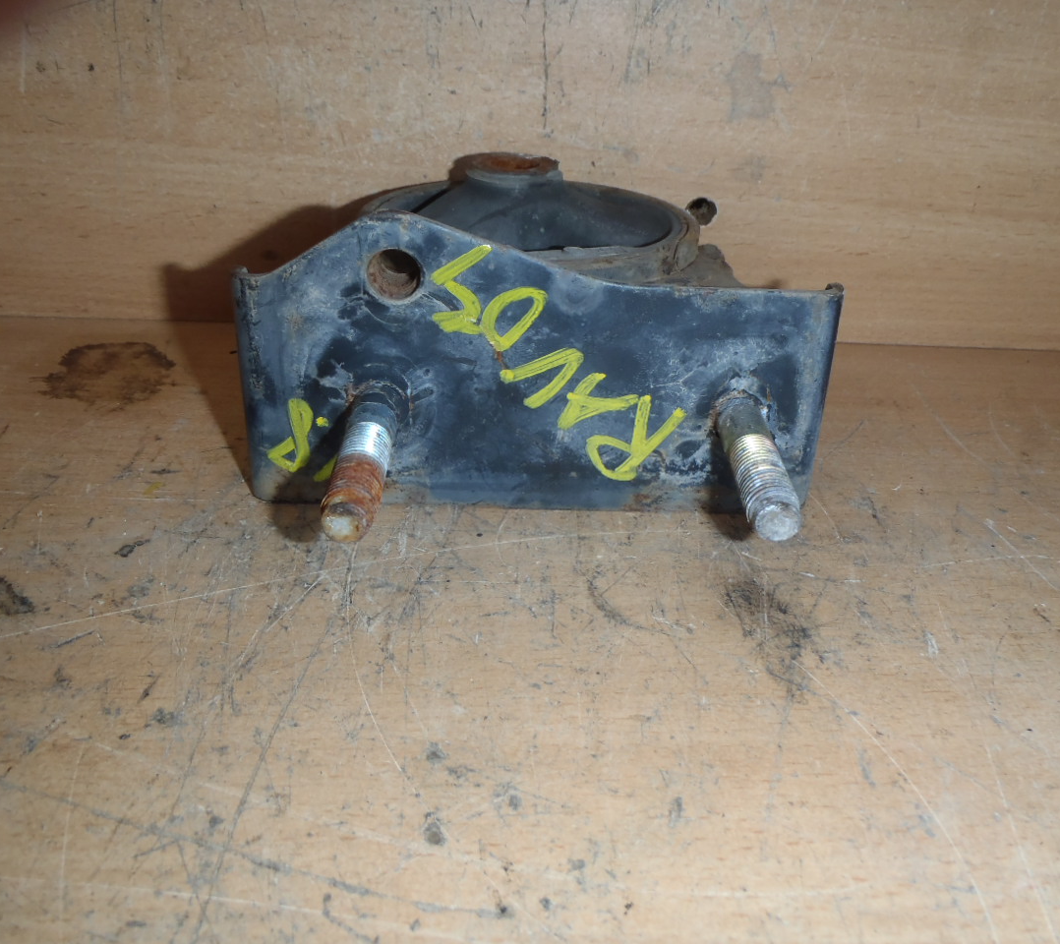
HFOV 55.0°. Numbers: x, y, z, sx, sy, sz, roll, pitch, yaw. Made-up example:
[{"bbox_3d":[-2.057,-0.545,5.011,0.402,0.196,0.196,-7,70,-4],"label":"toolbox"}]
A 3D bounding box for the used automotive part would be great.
[{"bbox_3d":[0.002,-0.037,0.270,0.145,0.080,0.147,2,30,0],"label":"used automotive part"}]

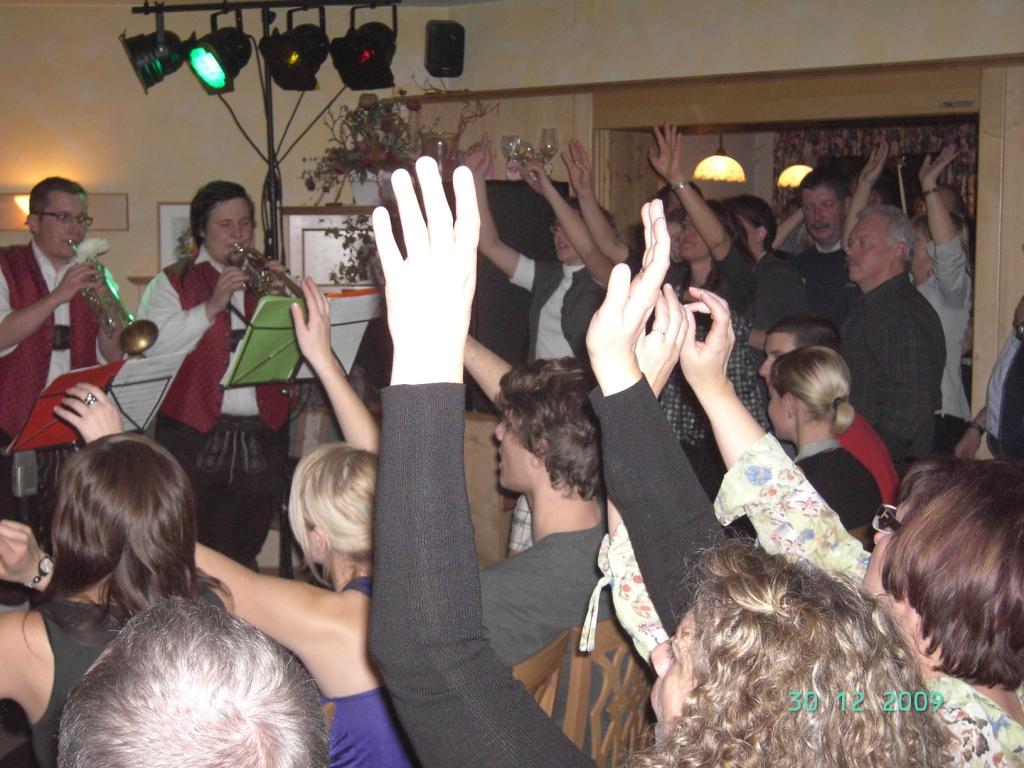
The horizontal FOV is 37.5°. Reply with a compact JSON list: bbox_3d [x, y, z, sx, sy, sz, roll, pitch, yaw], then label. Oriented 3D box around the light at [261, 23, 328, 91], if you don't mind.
[{"bbox_3d":[-0.728,-1.103,5.050,0.215,0.245,0.220,4,24,34],"label":"light"}]

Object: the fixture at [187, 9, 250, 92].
[{"bbox_3d":[-0.979,-1.110,5.050,0.220,0.265,0.215,-26,20,-33],"label":"fixture"}]

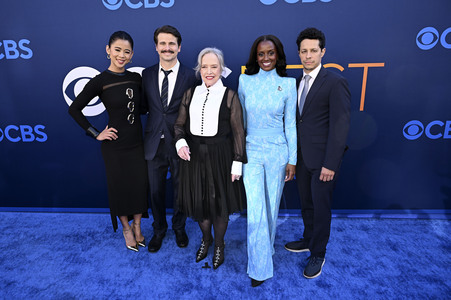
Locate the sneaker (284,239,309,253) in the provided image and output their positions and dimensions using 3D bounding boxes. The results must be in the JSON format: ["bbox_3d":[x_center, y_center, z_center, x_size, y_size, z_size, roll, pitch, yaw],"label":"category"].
[{"bbox_3d":[0.650,0.772,2.530,0.295,0.115,0.105,-2,14,-4],"label":"sneaker"}]

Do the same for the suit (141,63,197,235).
[{"bbox_3d":[-0.414,0.037,2.517,0.520,1.490,0.330,-2,14,-5],"label":"suit"}]

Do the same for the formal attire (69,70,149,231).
[{"bbox_3d":[-0.919,0.059,2.510,0.570,1.410,0.380,-7,15,-23],"label":"formal attire"}]

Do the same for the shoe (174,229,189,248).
[{"bbox_3d":[-0.391,0.750,2.705,0.105,0.115,0.295,-3,14,-10],"label":"shoe"}]

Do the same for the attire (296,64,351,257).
[{"bbox_3d":[0.637,0.117,2.233,0.490,1.450,0.370,8,16,33],"label":"attire"}]

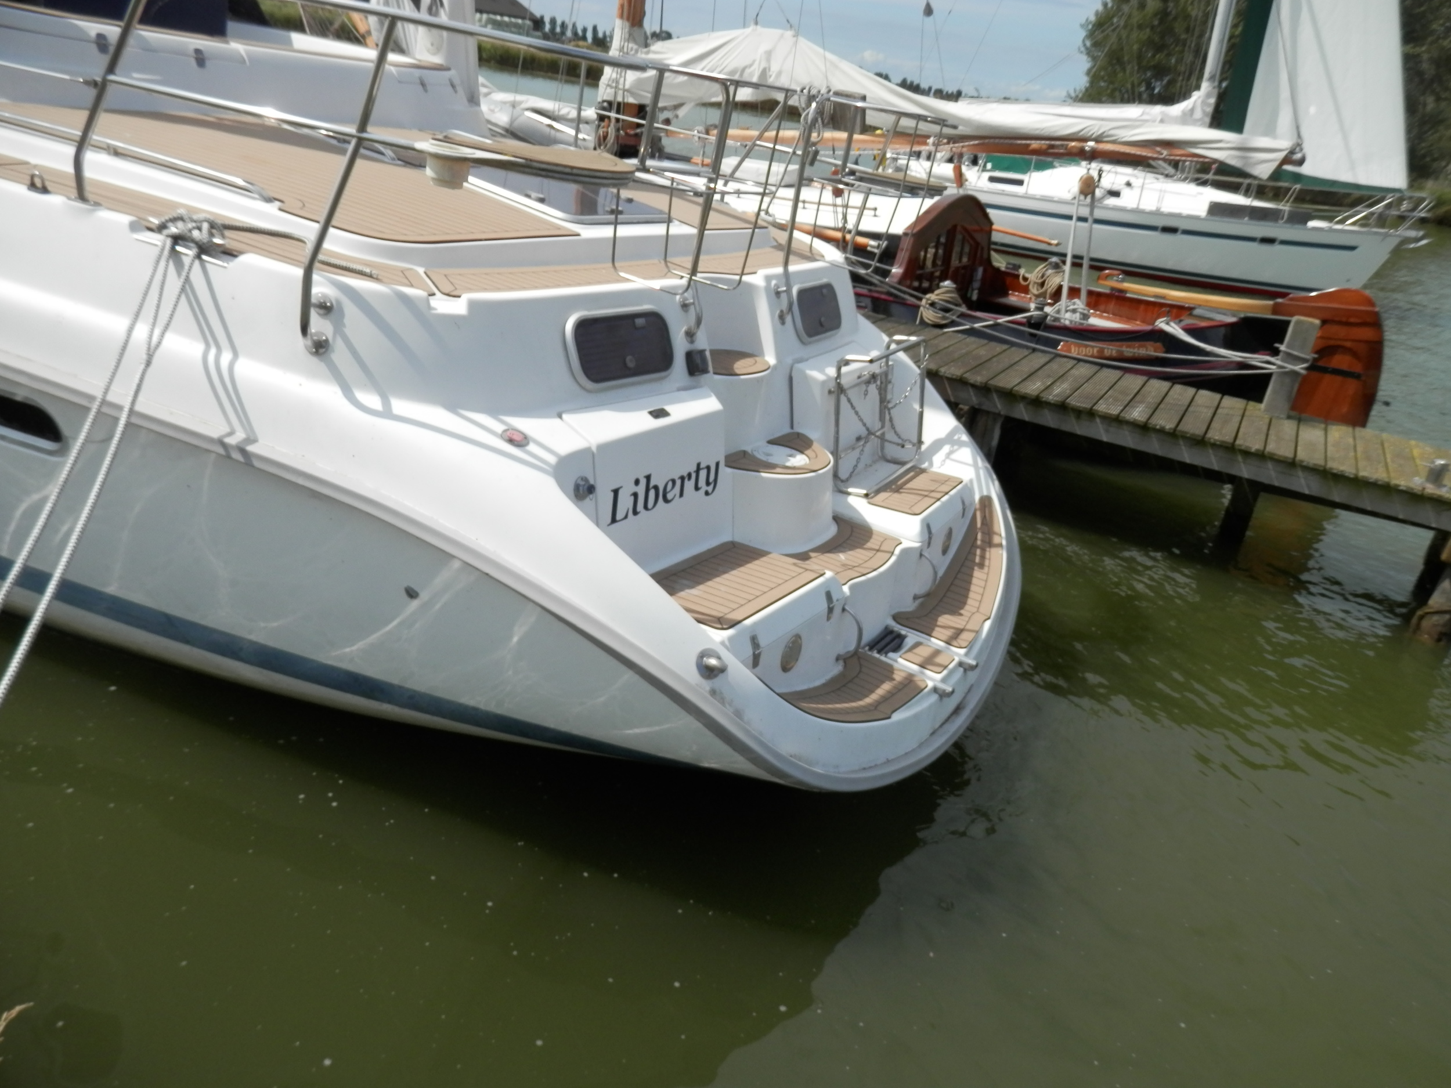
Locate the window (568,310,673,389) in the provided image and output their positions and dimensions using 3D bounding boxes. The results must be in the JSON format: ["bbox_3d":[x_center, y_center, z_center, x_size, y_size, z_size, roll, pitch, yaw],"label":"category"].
[{"bbox_3d":[-0.341,-0.639,3.424,0.050,0.245,0.462,-2,13,42],"label":"window"}]

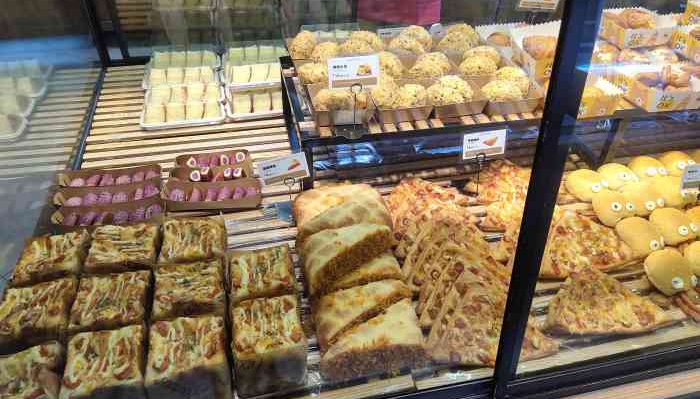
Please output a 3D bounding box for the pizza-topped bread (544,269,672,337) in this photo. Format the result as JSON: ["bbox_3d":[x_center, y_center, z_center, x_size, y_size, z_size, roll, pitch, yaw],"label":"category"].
[{"bbox_3d":[0.416,0.165,0.851,0.195,0.027,0.115,-7,44,-10],"label":"pizza-topped bread"}]

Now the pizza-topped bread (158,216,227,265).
[{"bbox_3d":[-0.249,0.091,0.825,0.092,0.066,0.097,-7,34,-12],"label":"pizza-topped bread"}]

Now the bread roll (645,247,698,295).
[{"bbox_3d":[0.513,0.117,0.809,0.075,0.058,0.076,-7,34,-12],"label":"bread roll"}]

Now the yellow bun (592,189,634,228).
[{"bbox_3d":[0.502,0.017,0.964,0.075,0.058,0.076,-7,34,-12],"label":"yellow bun"}]

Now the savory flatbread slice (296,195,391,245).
[{"bbox_3d":[-0.012,0.055,0.917,0.155,0.070,0.065,-11,44,-14],"label":"savory flatbread slice"}]

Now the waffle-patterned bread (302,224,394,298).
[{"bbox_3d":[0.000,0.090,0.879,0.155,0.072,0.065,-13,45,-16],"label":"waffle-patterned bread"}]

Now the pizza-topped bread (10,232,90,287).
[{"bbox_3d":[-0.451,0.112,0.788,0.092,0.066,0.097,-7,34,-12],"label":"pizza-topped bread"}]

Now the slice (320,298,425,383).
[{"bbox_3d":[0.034,0.208,0.755,0.155,0.070,0.065,-7,44,-10],"label":"slice"}]

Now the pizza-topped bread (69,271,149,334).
[{"bbox_3d":[-0.353,0.175,0.769,0.098,0.075,0.095,-7,44,-10],"label":"pizza-topped bread"}]

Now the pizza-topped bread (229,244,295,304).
[{"bbox_3d":[-0.140,0.137,0.819,0.094,0.075,0.090,-7,44,-10],"label":"pizza-topped bread"}]

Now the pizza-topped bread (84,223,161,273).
[{"bbox_3d":[-0.352,0.101,0.808,0.092,0.066,0.097,-7,34,-12],"label":"pizza-topped bread"}]

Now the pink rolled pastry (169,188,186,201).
[{"bbox_3d":[-0.339,-0.009,0.995,0.032,0.028,0.034,-7,44,-10],"label":"pink rolled pastry"}]

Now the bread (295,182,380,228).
[{"bbox_3d":[-0.023,0.019,0.956,0.155,0.070,0.065,-7,44,-10],"label":"bread"}]

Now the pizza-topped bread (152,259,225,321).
[{"bbox_3d":[-0.228,0.150,0.735,0.092,0.066,0.097,-7,34,-12],"label":"pizza-topped bread"}]

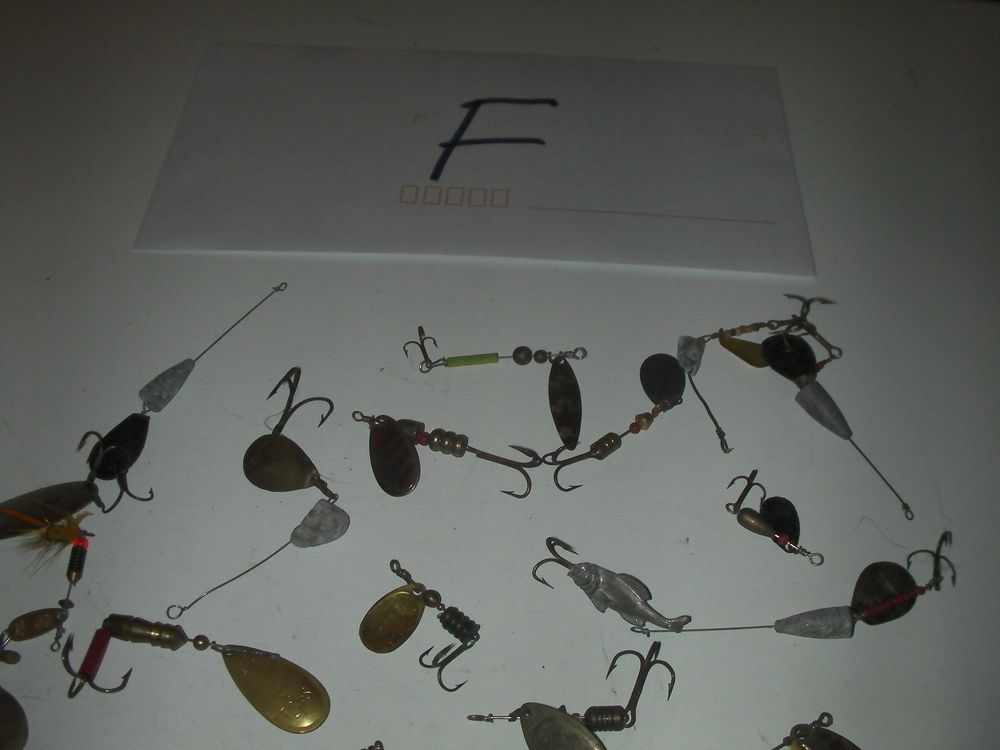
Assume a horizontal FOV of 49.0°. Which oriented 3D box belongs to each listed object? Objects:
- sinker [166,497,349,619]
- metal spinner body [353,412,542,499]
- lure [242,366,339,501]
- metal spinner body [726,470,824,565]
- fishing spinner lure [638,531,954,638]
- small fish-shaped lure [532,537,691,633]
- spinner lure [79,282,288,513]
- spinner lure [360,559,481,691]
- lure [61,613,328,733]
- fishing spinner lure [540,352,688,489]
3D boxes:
[{"bbox_3d":[-0.062,0.048,0.282,0.050,0.006,0.009,-33,59,-24],"label":"sinker"},{"bbox_3d":[-0.019,0.024,0.300,0.056,0.011,0.022,16,53,11],"label":"metal spinner body"},{"bbox_3d":[-0.054,0.015,0.305,0.029,0.012,0.036,11,52,8],"label":"lure"},{"bbox_3d":[0.074,0.037,0.291,0.031,0.010,0.013,31,57,22],"label":"metal spinner body"},{"bbox_3d":[0.077,0.058,0.273,0.086,0.013,0.016,-12,53,-10],"label":"fishing spinner lure"},{"bbox_3d":[0.029,0.053,0.278,0.042,0.009,0.012,23,55,16],"label":"small fish-shaped lure"},{"bbox_3d":[-0.094,-0.001,0.318,0.029,0.011,0.092,15,53,11],"label":"spinner lure"},{"bbox_3d":[-0.018,0.060,0.272,0.032,0.010,0.025,20,54,15],"label":"spinner lure"},{"bbox_3d":[-0.072,0.070,0.262,0.065,0.012,0.021,6,52,4],"label":"lure"},{"bbox_3d":[0.034,0.012,0.311,0.058,0.012,0.018,-38,61,-27],"label":"fishing spinner lure"}]

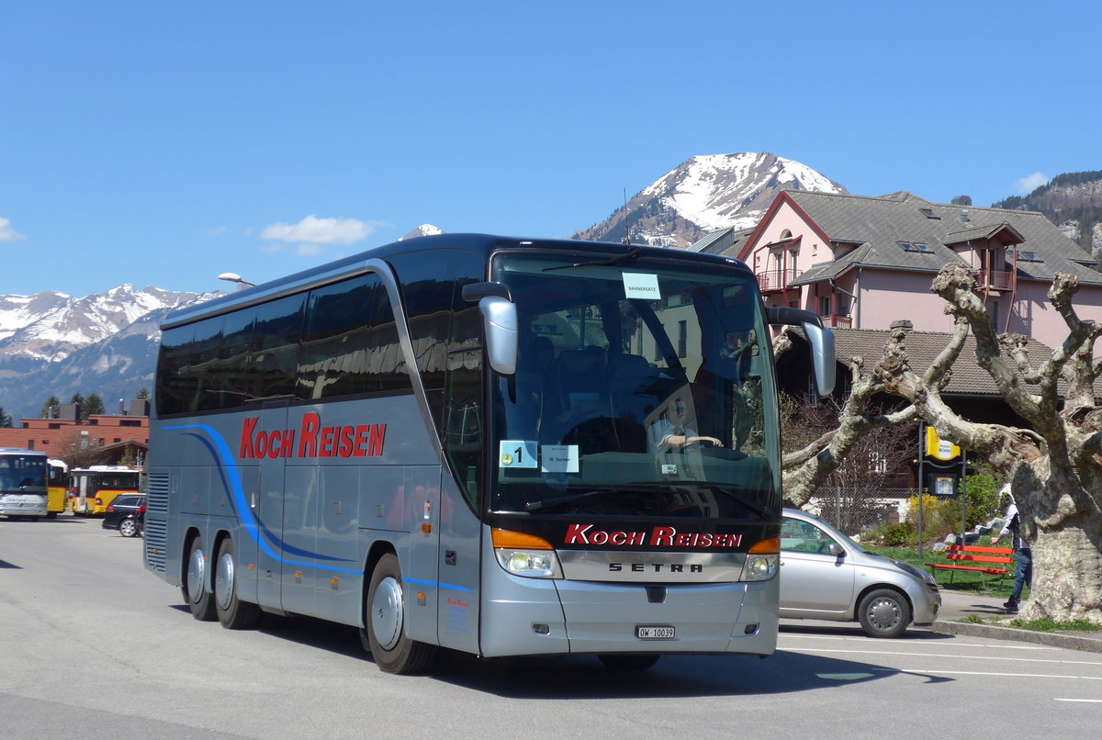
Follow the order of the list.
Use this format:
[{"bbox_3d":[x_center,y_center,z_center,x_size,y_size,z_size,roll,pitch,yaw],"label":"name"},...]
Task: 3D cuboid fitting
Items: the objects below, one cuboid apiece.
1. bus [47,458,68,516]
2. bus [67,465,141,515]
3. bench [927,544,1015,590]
[{"bbox_3d":[-29.535,6.737,112.133,2.550,3.200,12.000,3,-4,-22],"label":"bus"},{"bbox_3d":[-26.059,7.023,114.704,2.500,2.950,10.000,3,-4,-22],"label":"bus"},{"bbox_3d":[7.841,3.727,37.000,0.580,0.780,1.820,4,-4,-30],"label":"bench"}]

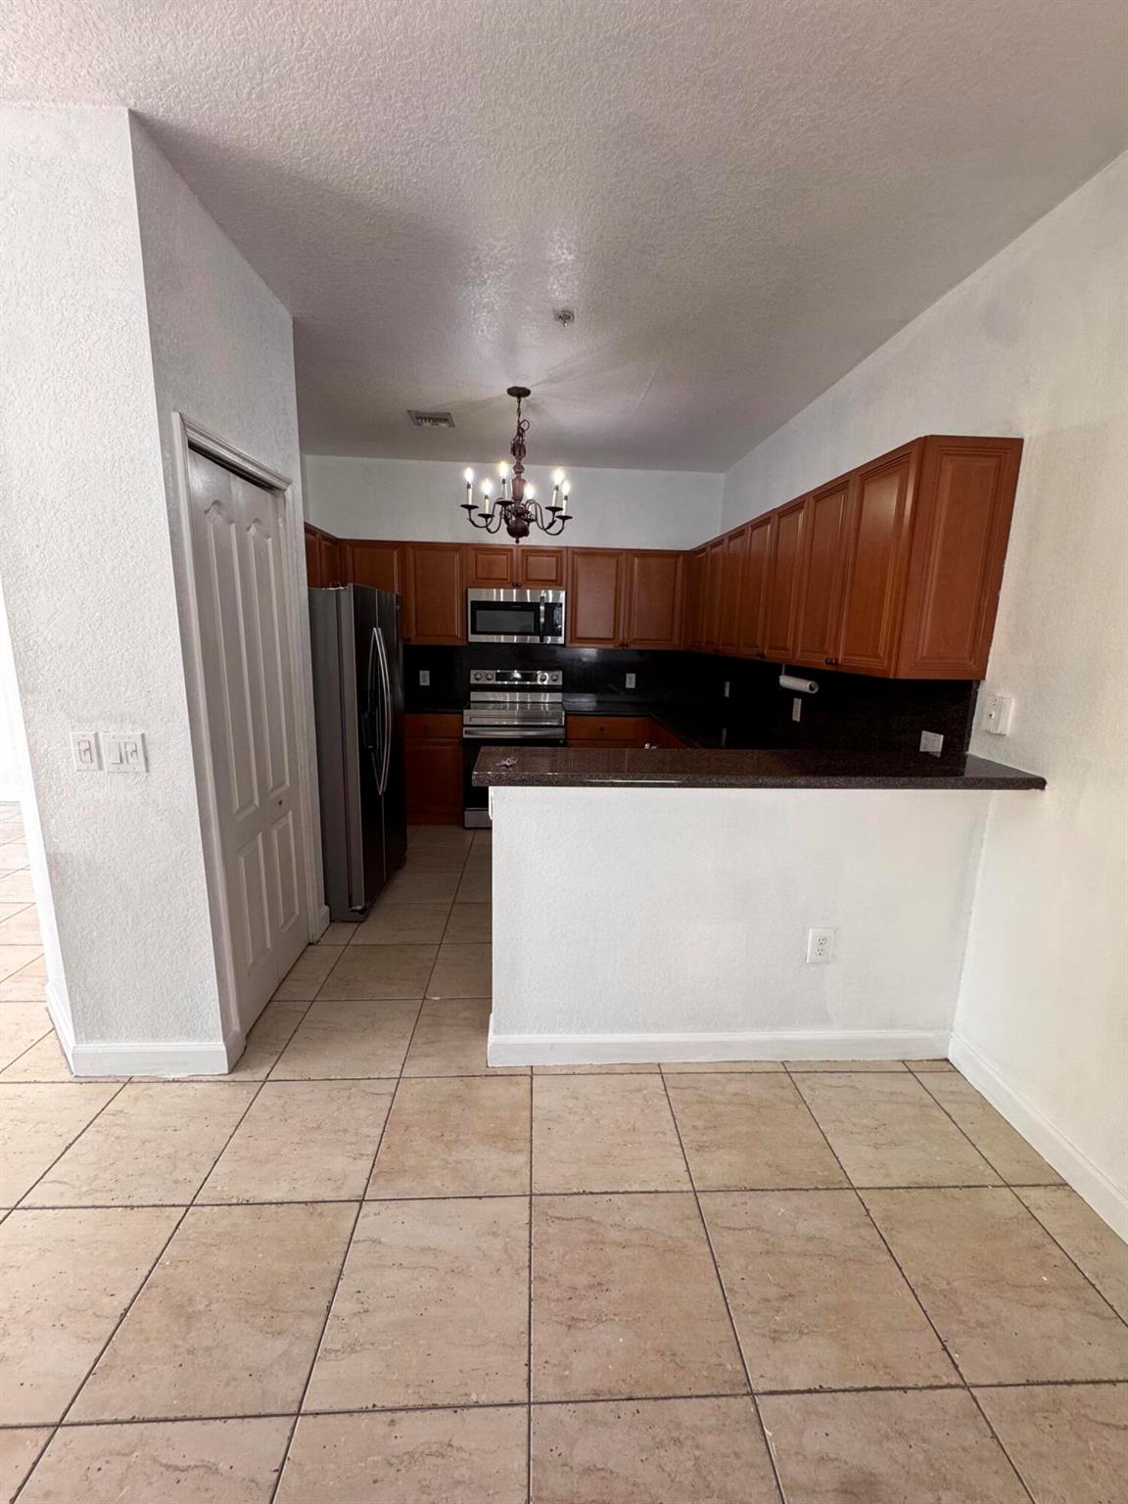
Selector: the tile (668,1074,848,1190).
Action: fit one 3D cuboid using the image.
[{"bbox_3d":[0.586,1.192,1.933,0.453,0.010,0.453,1,12,-3],"label":"tile"}]

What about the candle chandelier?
[{"bbox_3d":[-0.257,-1.597,3.422,0.630,0.790,0.630,1,12,-3],"label":"candle chandelier"}]

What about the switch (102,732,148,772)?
[{"bbox_3d":[-1.357,0.004,1.880,0.124,0.124,0.011,1,12,-3],"label":"switch"}]

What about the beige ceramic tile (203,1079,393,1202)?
[{"bbox_3d":[-0.782,1.175,1.864,0.451,0.010,0.451,1,12,-3],"label":"beige ceramic tile"}]

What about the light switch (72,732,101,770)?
[{"bbox_3d":[-1.461,-0.004,1.864,0.069,0.117,0.010,1,12,-3],"label":"light switch"}]

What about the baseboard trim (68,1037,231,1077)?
[{"bbox_3d":[-1.414,1.047,2.081,0.530,0.132,0.016,1,12,-3],"label":"baseboard trim"}]

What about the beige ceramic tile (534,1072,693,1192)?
[{"bbox_3d":[0.129,1.187,1.911,0.453,0.010,0.453,1,12,-3],"label":"beige ceramic tile"}]

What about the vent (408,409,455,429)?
[{"bbox_3d":[-0.827,-2.090,3.825,0.262,0.020,0.292,1,12,-3],"label":"vent"}]

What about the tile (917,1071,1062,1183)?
[{"bbox_3d":[1.348,1.195,1.964,0.155,0.010,0.451,1,12,-3],"label":"tile"}]

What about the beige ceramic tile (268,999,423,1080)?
[{"bbox_3d":[-0.802,1.084,2.310,0.451,0.010,0.451,1,12,-3],"label":"beige ceramic tile"}]

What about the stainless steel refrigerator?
[{"bbox_3d":[-1.415,-0.047,3.466,0.850,1.730,0.900,1,12,-3],"label":"stainless steel refrigerator"}]

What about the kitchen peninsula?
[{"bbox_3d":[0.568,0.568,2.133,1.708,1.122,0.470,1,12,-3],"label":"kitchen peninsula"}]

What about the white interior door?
[{"bbox_3d":[-1.220,-0.005,2.426,0.035,2.040,0.700,1,12,-3],"label":"white interior door"}]

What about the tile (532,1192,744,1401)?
[{"bbox_3d":[0.149,1.279,1.464,0.453,0.010,0.453,1,12,-3],"label":"tile"}]

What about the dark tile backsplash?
[{"bbox_3d":[-0.087,-0.348,3.626,2.893,0.470,3.160,1,12,-3],"label":"dark tile backsplash"}]

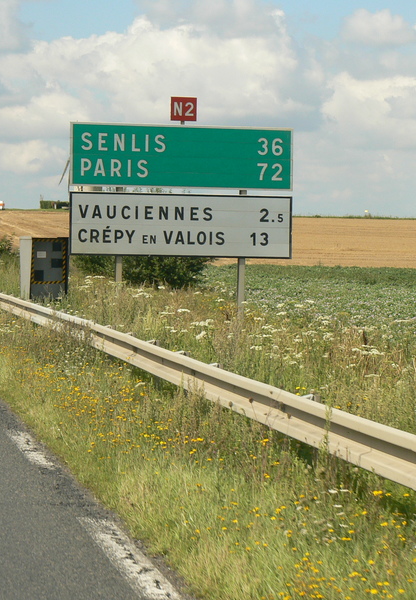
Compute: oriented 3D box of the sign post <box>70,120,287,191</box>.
[{"bbox_3d":[-0.389,-2.131,33.400,3.360,0.940,0.070,1,2,-8],"label":"sign post"}]

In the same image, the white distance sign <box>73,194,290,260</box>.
[{"bbox_3d":[-0.395,-1.101,33.400,3.340,0.930,0.070,1,2,-8],"label":"white distance sign"}]

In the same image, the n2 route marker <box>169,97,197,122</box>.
[{"bbox_3d":[-0.353,-2.840,33.400,0.385,0.360,0.050,1,2,-8],"label":"n2 route marker"}]

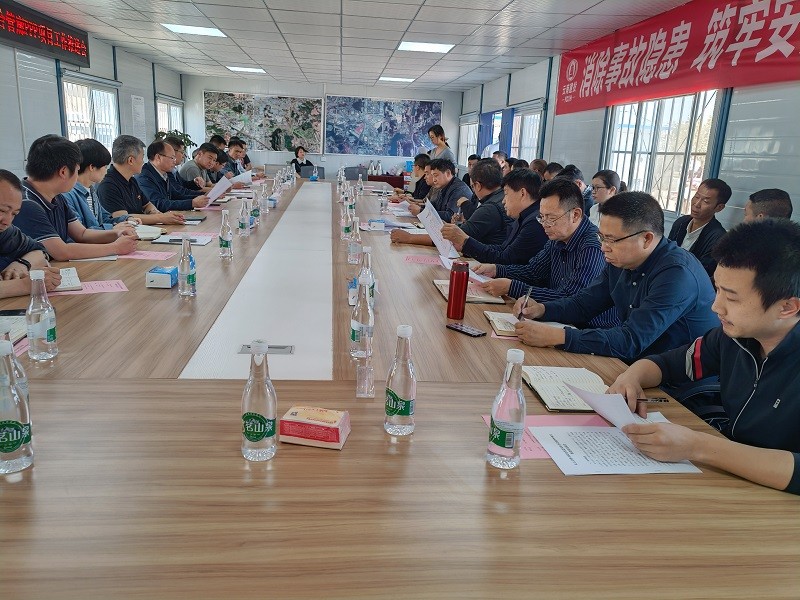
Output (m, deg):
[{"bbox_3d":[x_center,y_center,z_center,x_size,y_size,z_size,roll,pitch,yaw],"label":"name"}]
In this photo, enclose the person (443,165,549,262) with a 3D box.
[{"bbox_3d":[0.566,-0.048,3.269,0.640,1.280,0.540,1,14,-7],"label":"person"}]

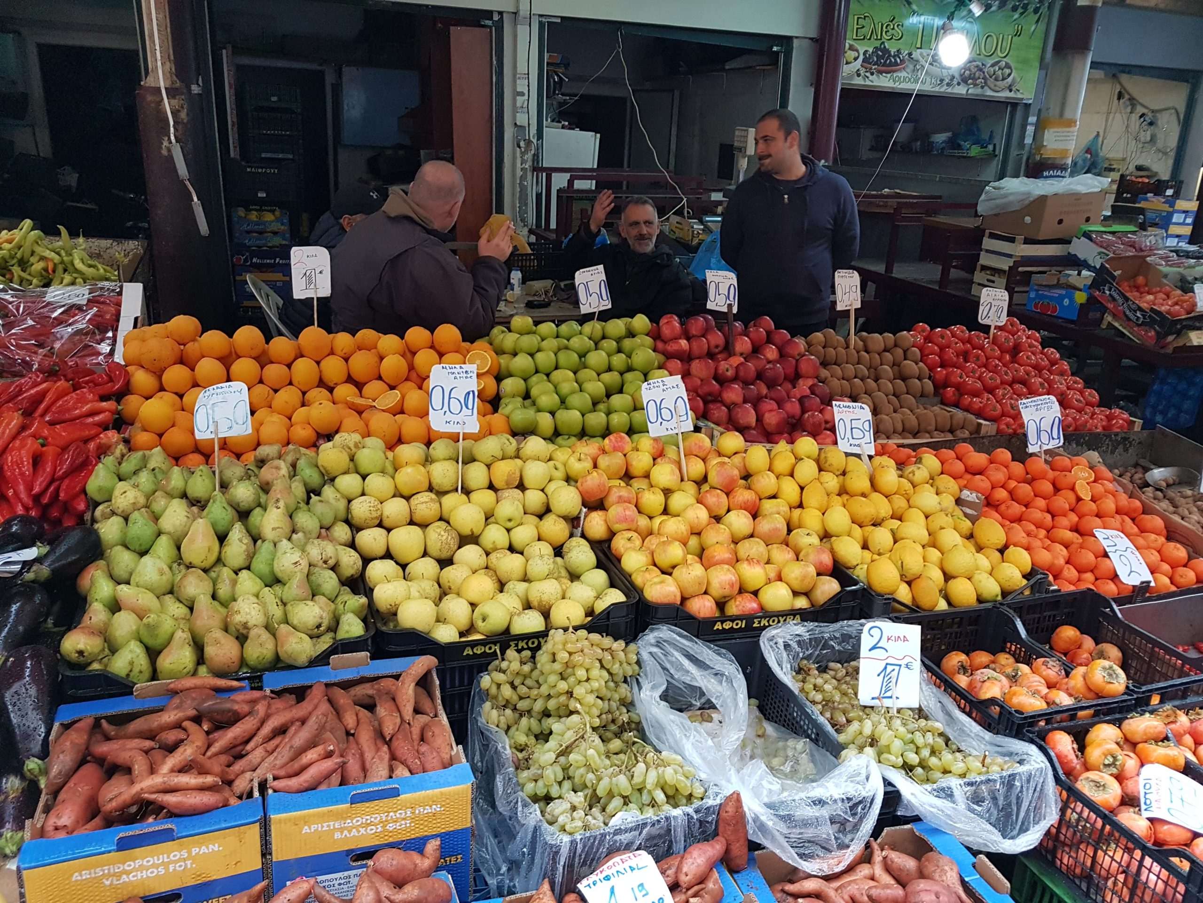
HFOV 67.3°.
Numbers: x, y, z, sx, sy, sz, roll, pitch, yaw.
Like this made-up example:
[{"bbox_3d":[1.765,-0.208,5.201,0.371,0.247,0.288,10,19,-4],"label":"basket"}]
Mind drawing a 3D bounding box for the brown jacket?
[{"bbox_3d":[-0.605,-0.545,3.020,0.450,0.680,0.540,-14,24,-41],"label":"brown jacket"}]

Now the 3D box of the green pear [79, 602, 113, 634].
[{"bbox_3d":[-0.915,0.310,1.640,0.066,0.090,0.066,-3,6,0],"label":"green pear"}]

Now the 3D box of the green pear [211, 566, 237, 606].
[{"bbox_3d":[-0.728,0.261,1.745,0.060,0.087,0.060,6,0,0],"label":"green pear"}]

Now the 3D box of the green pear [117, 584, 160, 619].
[{"bbox_3d":[-0.855,0.278,1.665,0.095,0.063,0.063,31,14,-9],"label":"green pear"}]

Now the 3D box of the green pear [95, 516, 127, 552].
[{"bbox_3d":[-1.081,0.181,1.990,0.071,0.092,0.071,21,6,0],"label":"green pear"}]

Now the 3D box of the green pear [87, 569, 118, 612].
[{"bbox_3d":[-1.021,0.286,1.850,0.068,0.097,0.068,-15,6,0],"label":"green pear"}]

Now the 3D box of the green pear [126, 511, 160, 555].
[{"bbox_3d":[-0.936,0.166,1.840,0.068,0.090,0.068,2,9,0],"label":"green pear"}]

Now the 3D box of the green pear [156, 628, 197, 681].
[{"bbox_3d":[-0.748,0.356,1.590,0.071,0.095,0.071,16,6,0],"label":"green pear"}]

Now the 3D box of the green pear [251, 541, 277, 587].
[{"bbox_3d":[-0.660,0.223,1.780,0.065,0.093,0.065,8,3,0],"label":"green pear"}]

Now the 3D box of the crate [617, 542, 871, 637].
[{"bbox_3d":[0.317,0.336,2.346,0.590,0.110,0.385,-3,18,-16],"label":"crate"}]

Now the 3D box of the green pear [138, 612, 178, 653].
[{"bbox_3d":[-0.794,0.318,1.615,0.070,0.088,0.070,0,50,0],"label":"green pear"}]

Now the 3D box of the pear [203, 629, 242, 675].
[{"bbox_3d":[-0.679,0.359,1.620,0.070,0.088,0.070,-9,12,3],"label":"pear"}]

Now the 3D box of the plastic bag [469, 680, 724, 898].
[{"bbox_3d":[-0.026,0.609,1.700,0.340,0.240,0.500,-4,19,-19],"label":"plastic bag"}]

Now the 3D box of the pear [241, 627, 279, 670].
[{"bbox_3d":[-0.615,0.355,1.630,0.066,0.085,0.066,2,12,0],"label":"pear"}]

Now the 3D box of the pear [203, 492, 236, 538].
[{"bbox_3d":[-0.875,0.145,2.070,0.072,0.105,0.072,-5,6,0],"label":"pear"}]

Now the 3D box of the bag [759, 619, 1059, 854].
[{"bbox_3d":[0.543,0.504,1.700,0.340,0.210,0.510,-2,19,-13],"label":"bag"}]

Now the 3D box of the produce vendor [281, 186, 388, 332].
[{"bbox_3d":[-0.887,-0.469,3.350,0.600,1.050,0.520,-6,20,-25],"label":"produce vendor"}]

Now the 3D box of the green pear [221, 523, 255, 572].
[{"bbox_3d":[-0.809,0.214,2.010,0.073,0.105,0.073,3,6,0],"label":"green pear"}]

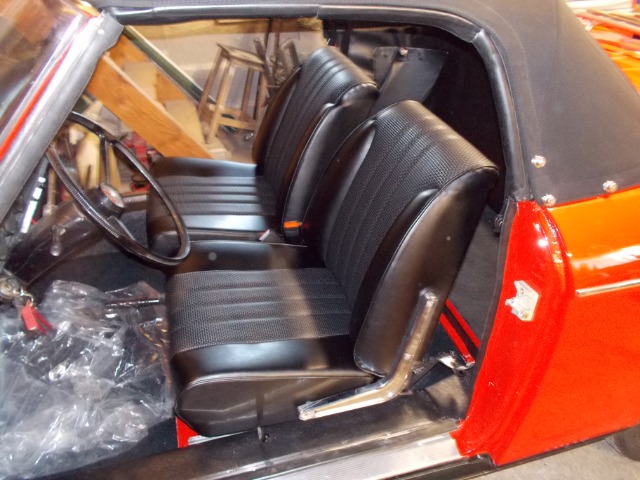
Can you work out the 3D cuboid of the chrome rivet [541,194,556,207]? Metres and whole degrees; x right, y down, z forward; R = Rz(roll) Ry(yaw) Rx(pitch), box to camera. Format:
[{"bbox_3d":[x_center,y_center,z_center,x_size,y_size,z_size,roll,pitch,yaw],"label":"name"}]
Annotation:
[{"bbox_3d":[0.479,-0.083,1.125,0.024,0.024,0.012,-6,13,-17],"label":"chrome rivet"}]

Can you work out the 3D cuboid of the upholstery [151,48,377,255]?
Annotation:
[{"bbox_3d":[-0.261,-0.300,1.960,0.738,0.691,0.479,-6,33,-17],"label":"upholstery"}]

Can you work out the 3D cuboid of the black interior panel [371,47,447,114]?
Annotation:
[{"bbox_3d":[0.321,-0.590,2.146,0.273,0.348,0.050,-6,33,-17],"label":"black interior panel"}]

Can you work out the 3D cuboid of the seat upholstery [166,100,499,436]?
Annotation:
[{"bbox_3d":[-0.041,0.045,1.444,0.743,0.700,0.479,-6,33,-17],"label":"seat upholstery"}]

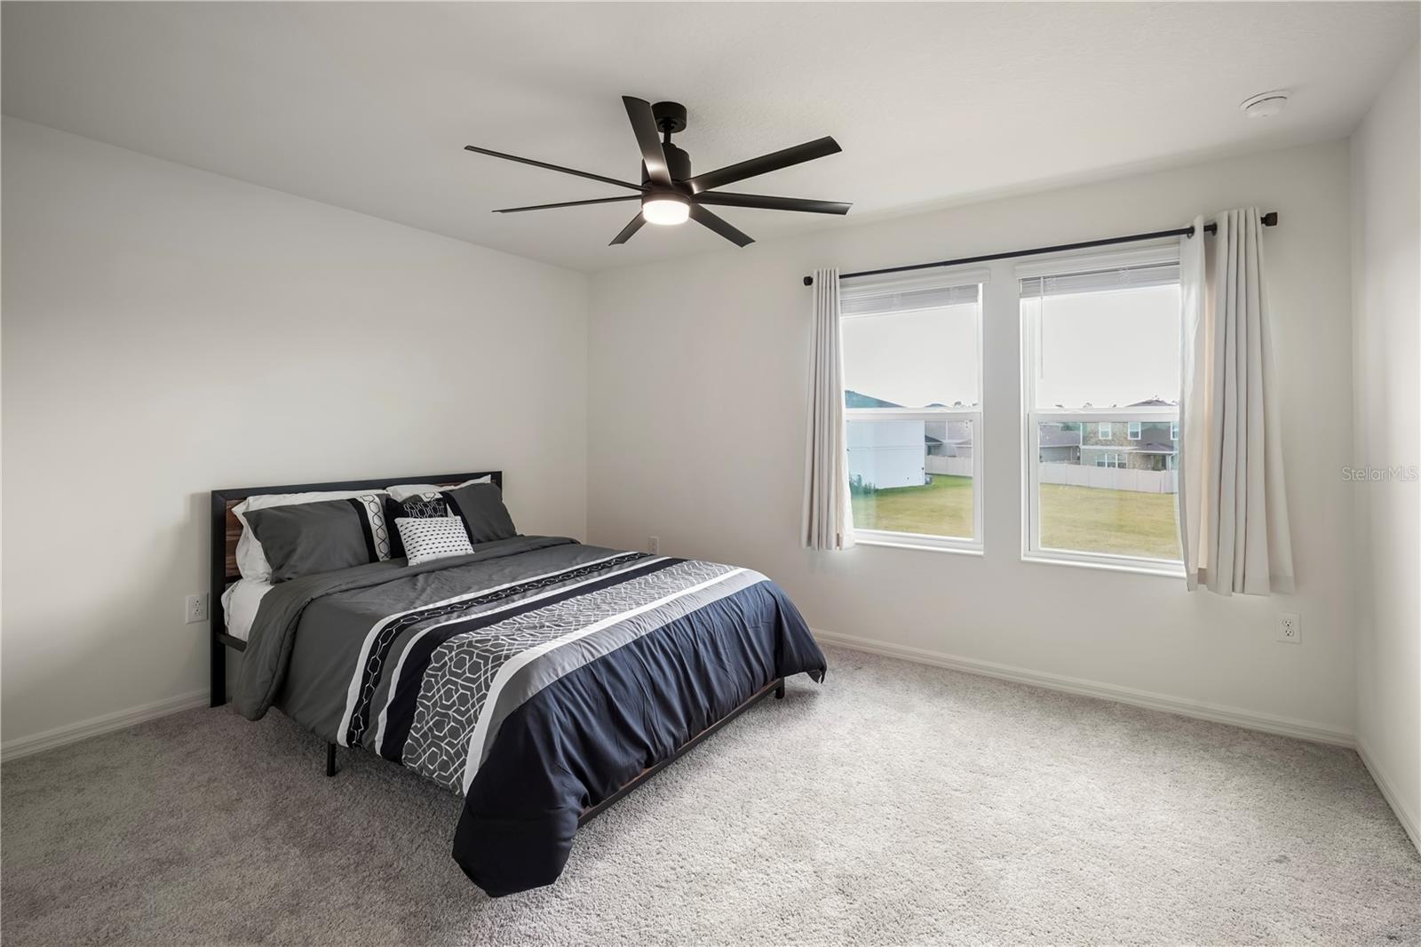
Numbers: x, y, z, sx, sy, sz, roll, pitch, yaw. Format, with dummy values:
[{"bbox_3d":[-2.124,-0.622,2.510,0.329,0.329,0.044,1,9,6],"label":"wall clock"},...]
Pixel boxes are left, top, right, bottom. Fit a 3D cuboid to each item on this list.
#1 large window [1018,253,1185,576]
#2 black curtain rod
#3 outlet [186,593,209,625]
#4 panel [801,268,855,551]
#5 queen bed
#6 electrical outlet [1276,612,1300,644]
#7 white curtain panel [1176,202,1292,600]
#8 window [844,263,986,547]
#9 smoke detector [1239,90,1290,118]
[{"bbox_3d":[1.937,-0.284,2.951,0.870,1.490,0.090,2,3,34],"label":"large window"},{"bbox_3d":[1.445,-1.091,3.185,2.128,0.060,0.095,2,3,34],"label":"black curtain rod"},{"bbox_3d":[-2.326,0.617,2.866,0.012,0.124,0.076,2,3,34],"label":"outlet"},{"bbox_3d":[0.689,-0.368,3.680,0.325,1.645,0.130,2,3,34],"label":"panel"},{"bbox_3d":[-0.920,0.574,2.888,2.250,0.965,1.670,2,3,34],"label":"queen bed"},{"bbox_3d":[2.388,0.641,2.606,0.073,0.122,0.012,2,3,34],"label":"electrical outlet"},{"bbox_3d":[2.196,-0.292,2.642,0.365,1.610,0.130,2,3,34],"label":"white curtain panel"},{"bbox_3d":[1.063,-0.338,3.546,0.875,1.490,0.090,2,3,34],"label":"window"},{"bbox_3d":[1.951,-1.297,2.222,0.134,0.040,0.134,2,3,34],"label":"smoke detector"}]

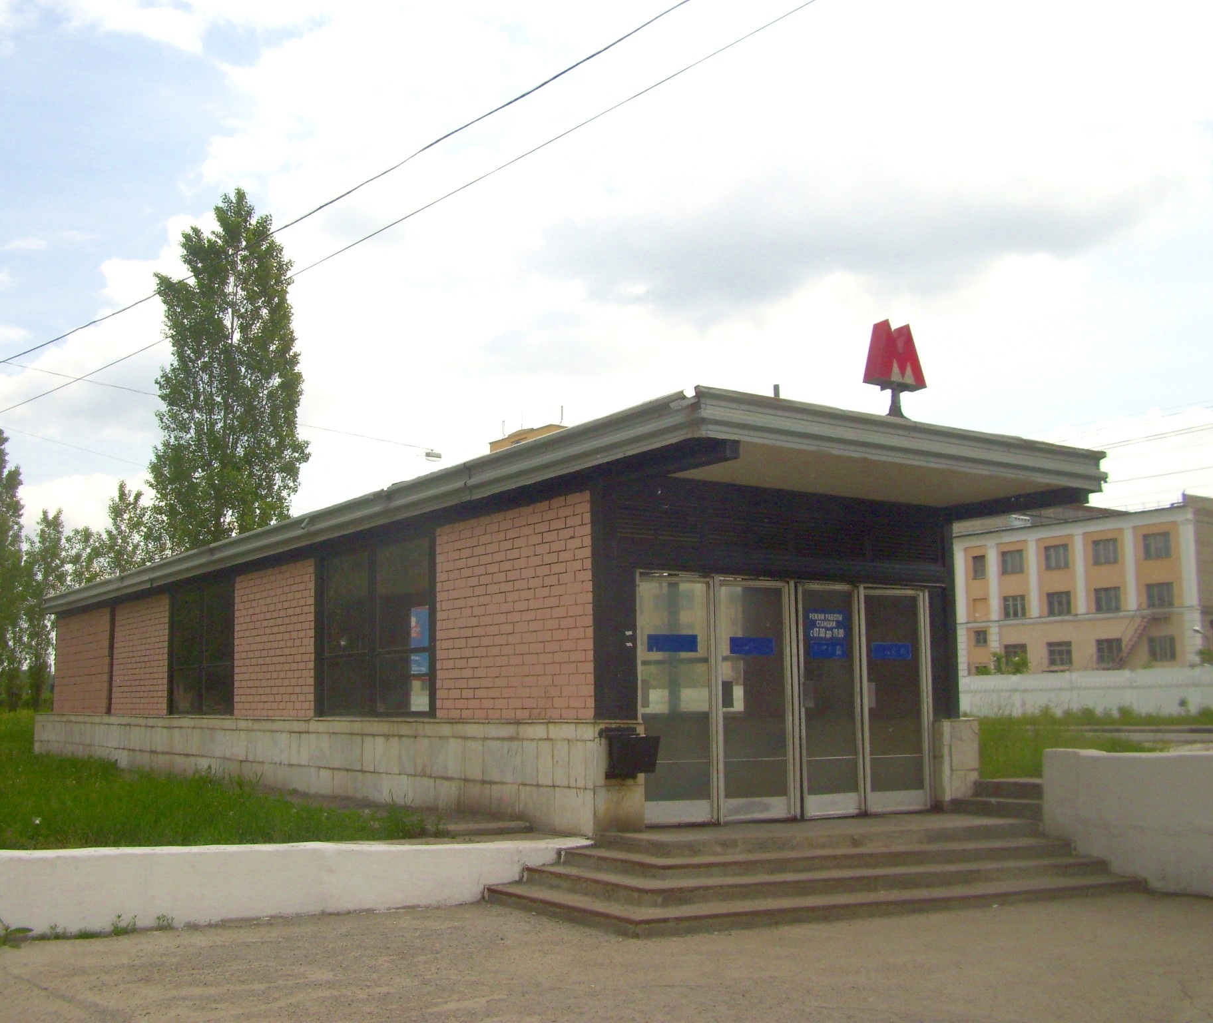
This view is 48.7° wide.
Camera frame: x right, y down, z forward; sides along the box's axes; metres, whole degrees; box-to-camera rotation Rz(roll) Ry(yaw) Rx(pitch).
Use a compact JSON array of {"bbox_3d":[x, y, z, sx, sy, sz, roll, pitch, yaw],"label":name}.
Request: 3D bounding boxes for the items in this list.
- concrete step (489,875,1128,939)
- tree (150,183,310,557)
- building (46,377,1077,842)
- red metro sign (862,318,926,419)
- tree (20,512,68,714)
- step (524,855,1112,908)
[{"bbox_3d":[1.780,3.164,11.303,5.020,0.125,2.500,5,-10,-34],"label":"concrete step"},{"bbox_3d":[-11.807,-1.806,40.785,4.900,16.843,4.900,5,-10,-34],"label":"tree"},{"bbox_3d":[-3.488,2.313,20.612,5.050,3.560,22.350,5,-10,-34],"label":"building"},{"bbox_3d":[2.583,-1.241,12.043,0.650,0.910,0.200,5,-10,-34],"label":"red metro sign"},{"bbox_3d":[-25.060,4.399,59.334,2.400,9.229,2.400,5,-10,-34],"label":"tree"},{"bbox_3d":[1.775,3.069,11.521,4.500,0.125,2.140,5,-10,-34],"label":"step"}]

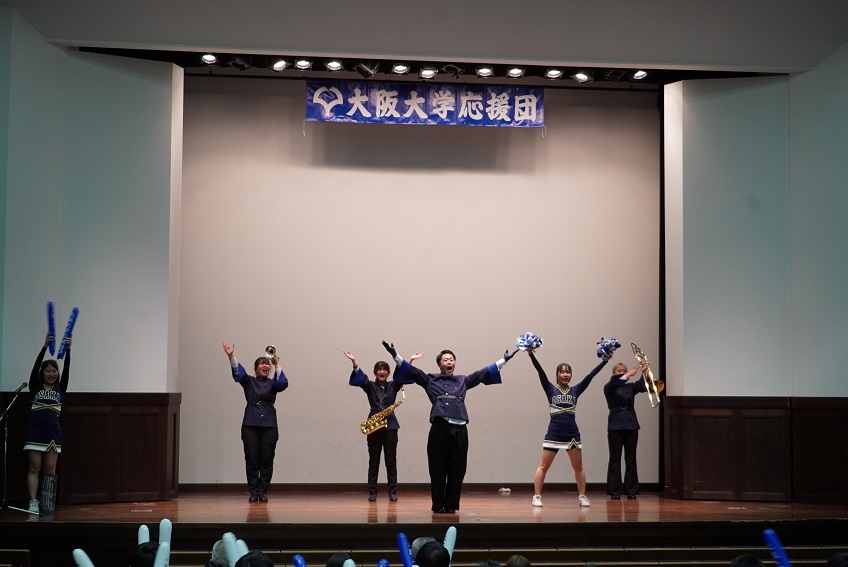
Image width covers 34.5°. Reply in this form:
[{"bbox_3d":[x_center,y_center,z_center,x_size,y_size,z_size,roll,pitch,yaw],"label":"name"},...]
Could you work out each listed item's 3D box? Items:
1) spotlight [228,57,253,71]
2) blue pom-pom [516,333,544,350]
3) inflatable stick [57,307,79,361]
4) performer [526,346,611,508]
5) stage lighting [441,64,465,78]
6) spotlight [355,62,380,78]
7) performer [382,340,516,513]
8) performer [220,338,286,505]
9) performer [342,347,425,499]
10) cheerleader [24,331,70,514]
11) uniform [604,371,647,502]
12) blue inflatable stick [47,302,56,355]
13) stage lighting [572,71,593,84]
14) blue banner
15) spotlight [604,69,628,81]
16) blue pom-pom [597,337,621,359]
[{"bbox_3d":[-2.101,-2.526,15.700,0.220,0.240,0.220,-2,-46,32],"label":"spotlight"},{"bbox_3d":[1.180,0.643,15.150,0.310,0.200,0.270,1,-4,-3],"label":"blue pom-pom"},{"bbox_3d":[-3.663,0.514,14.050,0.075,0.560,0.075,19,6,-5],"label":"inflatable stick"},{"bbox_3d":[1.606,1.606,15.250,0.890,1.770,0.420,1,-4,-3],"label":"performer"},{"bbox_3d":[0.328,-2.453,15.750,0.250,0.280,0.220,2,-43,6],"label":"stage lighting"},{"bbox_3d":[-0.657,-2.477,15.900,0.240,0.220,0.220,-47,22,-27],"label":"spotlight"},{"bbox_3d":[0.267,1.495,14.300,1.360,1.780,0.480,1,-4,-7],"label":"performer"},{"bbox_3d":[-1.904,1.559,15.450,0.700,1.800,0.480,1,-4,-5],"label":"performer"},{"bbox_3d":[-0.476,1.630,15.700,0.900,1.690,0.460,1,-4,-3],"label":"performer"},{"bbox_3d":[-3.924,1.459,14.250,0.430,1.870,0.360,1,-4,-10],"label":"cheerleader"},{"bbox_3d":[2.370,1.792,16.120,0.470,1.460,0.400,1,-4,-9],"label":"uniform"},{"bbox_3d":[-3.865,0.470,14.200,0.070,0.550,0.070,-3,-3,-6],"label":"blue inflatable stick"},{"bbox_3d":[1.843,-2.407,15.900,0.230,0.260,0.200,5,-41,15],"label":"stage lighting"},{"bbox_3d":[0.018,-2.137,16.300,2.830,0.470,0.040,1,-4,-7],"label":"blue banner"},{"bbox_3d":[2.281,-2.476,16.200,0.220,0.240,0.220,1,-42,-15],"label":"spotlight"},{"bbox_3d":[2.037,0.707,15.100,0.260,0.230,0.250,1,-4,-6],"label":"blue pom-pom"}]

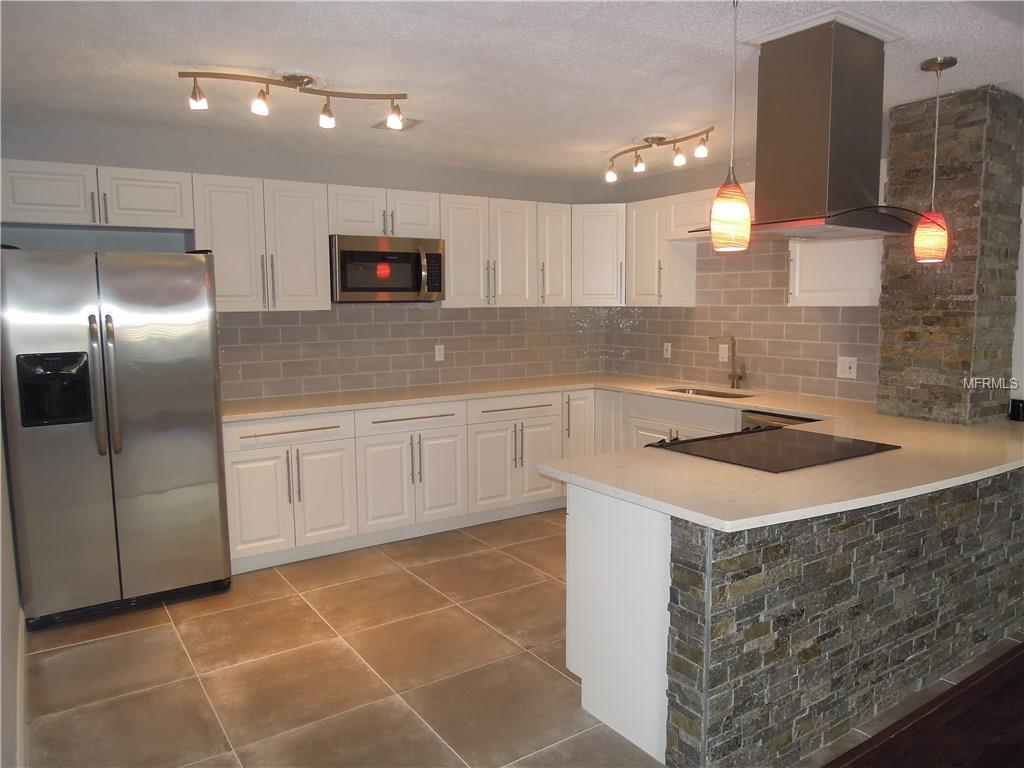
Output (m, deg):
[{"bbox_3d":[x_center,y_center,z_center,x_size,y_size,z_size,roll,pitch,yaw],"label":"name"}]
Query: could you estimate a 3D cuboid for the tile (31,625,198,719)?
[{"bbox_3d":[-1.675,1.179,2.965,0.573,0.010,0.603,-5,7,-34],"label":"tile"}]

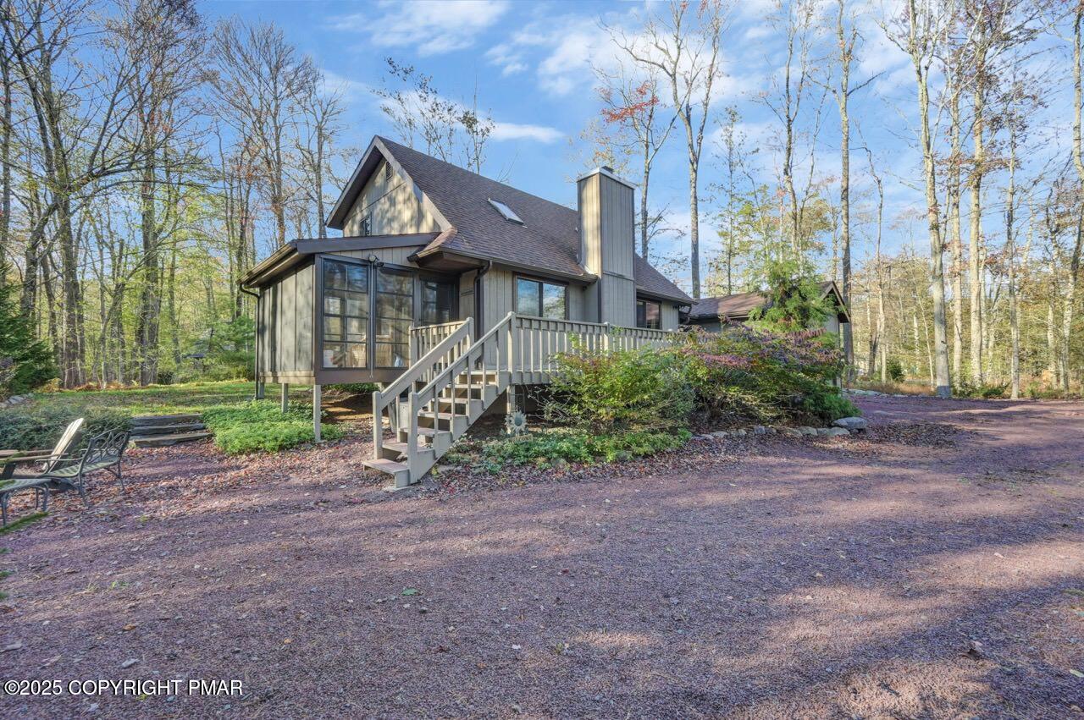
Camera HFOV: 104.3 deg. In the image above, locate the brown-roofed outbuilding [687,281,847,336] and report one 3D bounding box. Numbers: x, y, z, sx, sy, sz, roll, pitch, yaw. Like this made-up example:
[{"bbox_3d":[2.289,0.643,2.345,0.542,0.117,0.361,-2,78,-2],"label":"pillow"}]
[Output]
[{"bbox_3d":[8.375,-0.627,18.306,7.289,4.501,6.402,-1,-1,45],"label":"brown-roofed outbuilding"}]

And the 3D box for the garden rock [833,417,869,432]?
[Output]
[{"bbox_3d":[6.830,1.410,9.350,0.640,0.260,0.480,-1,-1,36],"label":"garden rock"}]

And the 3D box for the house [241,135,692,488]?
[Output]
[{"bbox_3d":[-1.458,-2.270,13.333,10.589,7.978,12.608,-1,-1,45],"label":"house"}]

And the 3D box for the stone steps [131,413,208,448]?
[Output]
[{"bbox_3d":[-7.759,1.429,8.862,1.100,0.480,1.300,-1,-1,45],"label":"stone steps"}]

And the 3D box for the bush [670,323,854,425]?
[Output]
[{"bbox_3d":[5.500,0.320,10.900,3.800,2.300,2.700,-1,-1,27],"label":"bush"}]

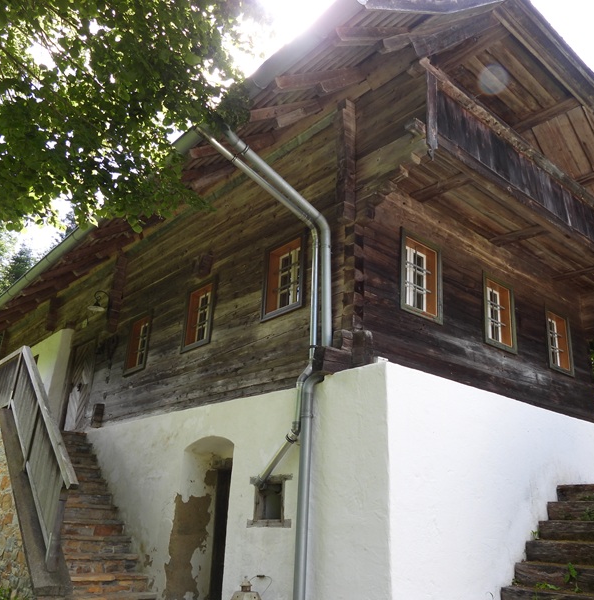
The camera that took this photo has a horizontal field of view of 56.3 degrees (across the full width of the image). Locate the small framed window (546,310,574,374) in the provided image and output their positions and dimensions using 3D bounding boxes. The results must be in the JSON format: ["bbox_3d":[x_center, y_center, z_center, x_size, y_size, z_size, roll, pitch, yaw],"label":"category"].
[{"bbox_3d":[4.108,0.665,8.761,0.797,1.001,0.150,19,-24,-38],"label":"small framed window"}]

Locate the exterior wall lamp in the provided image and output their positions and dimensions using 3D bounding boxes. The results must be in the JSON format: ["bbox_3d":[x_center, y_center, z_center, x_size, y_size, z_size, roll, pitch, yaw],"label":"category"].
[{"bbox_3d":[-3.897,0.053,10.917,0.380,0.390,0.280,19,-24,-38],"label":"exterior wall lamp"}]

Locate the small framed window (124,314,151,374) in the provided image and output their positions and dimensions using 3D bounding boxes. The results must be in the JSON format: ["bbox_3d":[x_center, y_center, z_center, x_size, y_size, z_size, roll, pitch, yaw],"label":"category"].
[{"bbox_3d":[-2.704,0.771,9.621,0.150,1.001,0.797,19,-24,-38],"label":"small framed window"}]

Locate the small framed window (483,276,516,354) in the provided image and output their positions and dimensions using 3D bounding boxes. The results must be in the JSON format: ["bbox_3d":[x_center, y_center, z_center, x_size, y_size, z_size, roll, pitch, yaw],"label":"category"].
[{"bbox_3d":[2.767,0.198,7.680,0.797,1.001,0.150,19,-24,-38],"label":"small framed window"}]

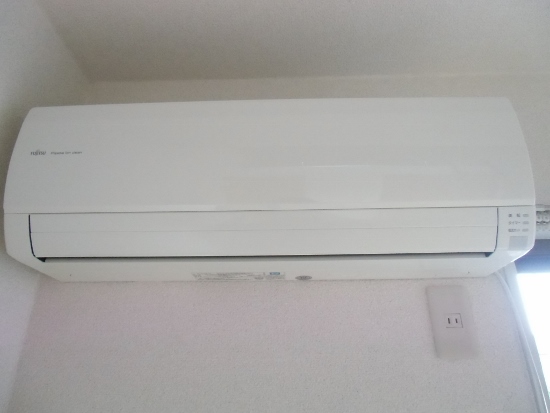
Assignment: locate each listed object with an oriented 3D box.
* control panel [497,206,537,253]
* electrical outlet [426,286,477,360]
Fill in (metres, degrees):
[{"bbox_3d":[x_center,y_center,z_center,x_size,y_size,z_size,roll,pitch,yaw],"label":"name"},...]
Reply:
[{"bbox_3d":[0.344,0.033,0.550,0.053,0.060,0.018,-1,-2,1],"label":"control panel"},{"bbox_3d":[0.305,0.195,0.650,0.071,0.122,0.010,-1,-24,1],"label":"electrical outlet"}]

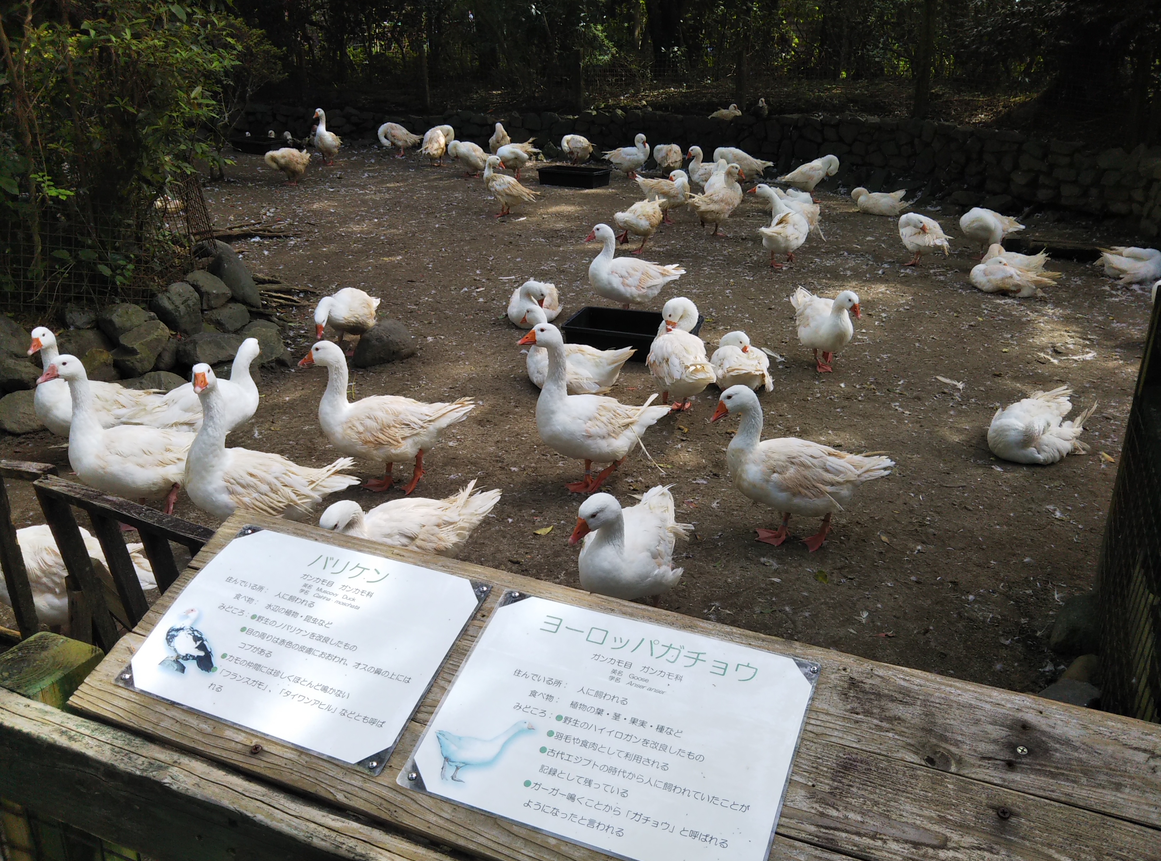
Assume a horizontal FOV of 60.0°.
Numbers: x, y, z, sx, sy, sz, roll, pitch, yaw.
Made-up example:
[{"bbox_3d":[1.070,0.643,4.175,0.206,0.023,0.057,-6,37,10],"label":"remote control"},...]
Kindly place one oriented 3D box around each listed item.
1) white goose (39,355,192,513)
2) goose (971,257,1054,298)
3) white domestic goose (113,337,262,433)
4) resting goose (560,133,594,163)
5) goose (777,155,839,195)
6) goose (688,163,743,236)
[{"bbox_3d":[-1.539,0.037,3.532,0.593,0.660,0.267,-5,23,-14],"label":"white goose"},{"bbox_3d":[2.983,-1.054,6.884,0.580,0.230,0.290,5,22,10],"label":"goose"},{"bbox_3d":[-1.627,-0.157,4.204,0.570,0.500,0.270,-7,23,-21],"label":"white domestic goose"},{"bbox_3d":[-0.029,-3.572,12.737,0.499,0.387,0.258,-13,26,-30],"label":"resting goose"},{"bbox_3d":[2.539,-2.828,11.287,0.658,0.522,0.290,5,23,11],"label":"goose"},{"bbox_3d":[1.169,-2.016,8.709,0.570,0.580,0.270,-8,24,-20],"label":"goose"}]

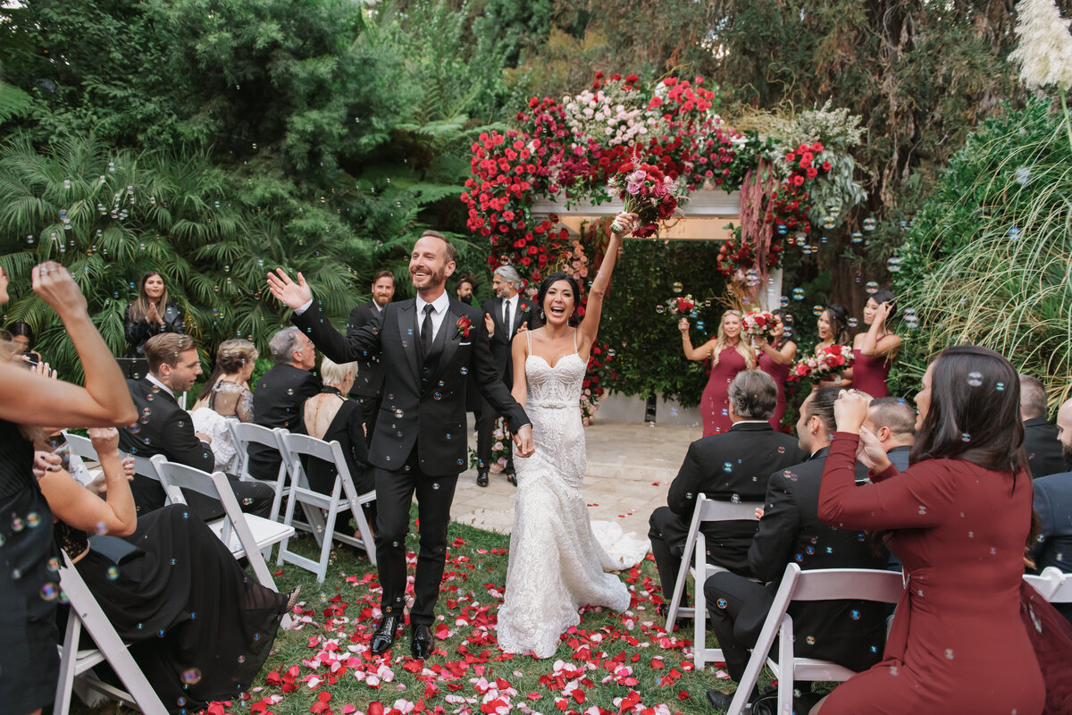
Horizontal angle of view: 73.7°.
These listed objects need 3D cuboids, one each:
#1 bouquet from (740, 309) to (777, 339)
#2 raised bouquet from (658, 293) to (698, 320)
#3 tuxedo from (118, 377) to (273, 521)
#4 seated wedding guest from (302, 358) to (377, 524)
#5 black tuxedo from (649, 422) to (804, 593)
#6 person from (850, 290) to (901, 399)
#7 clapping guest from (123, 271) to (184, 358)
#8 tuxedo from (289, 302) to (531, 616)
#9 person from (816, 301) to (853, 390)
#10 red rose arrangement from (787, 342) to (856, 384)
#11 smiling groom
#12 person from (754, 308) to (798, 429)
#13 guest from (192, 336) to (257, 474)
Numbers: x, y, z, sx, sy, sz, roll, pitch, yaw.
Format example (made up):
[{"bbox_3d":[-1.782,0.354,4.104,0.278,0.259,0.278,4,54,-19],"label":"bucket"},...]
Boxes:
[{"bbox_3d":[1.794,-0.270,5.750,0.270,0.240,0.260,6,4,40],"label":"bouquet"},{"bbox_3d":[1.192,-0.445,5.863,0.310,0.220,0.280,3,3,12],"label":"raised bouquet"},{"bbox_3d":[-1.699,0.635,3.609,0.750,1.050,0.520,0,6,-30],"label":"tuxedo"},{"bbox_3d":[-1.094,0.583,4.174,0.460,1.220,0.700,5,4,32],"label":"seated wedding guest"},{"bbox_3d":[0.900,0.787,3.508,0.600,0.930,0.680,2,3,-9],"label":"black tuxedo"},{"bbox_3d":[2.293,0.417,5.001,0.360,1.775,0.450,0,5,-44],"label":"person"},{"bbox_3d":[-3.230,0.136,6.019,0.520,1.720,0.420,1,3,-30],"label":"clapping guest"},{"bbox_3d":[-0.552,0.464,3.186,0.980,1.490,0.450,2,3,-12],"label":"tuxedo"},{"bbox_3d":[2.222,0.430,5.482,0.420,1.679,0.430,-1,5,-40],"label":"person"},{"bbox_3d":[2.011,0.032,5.023,0.460,0.280,0.330,4,3,22],"label":"red rose arrangement"},{"bbox_3d":[-0.597,0.354,3.141,1.120,1.850,0.580,2,3,-12],"label":"smiling groom"},{"bbox_3d":[1.967,0.418,6.048,0.460,1.675,0.450,6,4,40],"label":"person"},{"bbox_3d":[-1.852,0.500,4.692,0.470,1.210,0.780,8,7,40],"label":"guest"}]

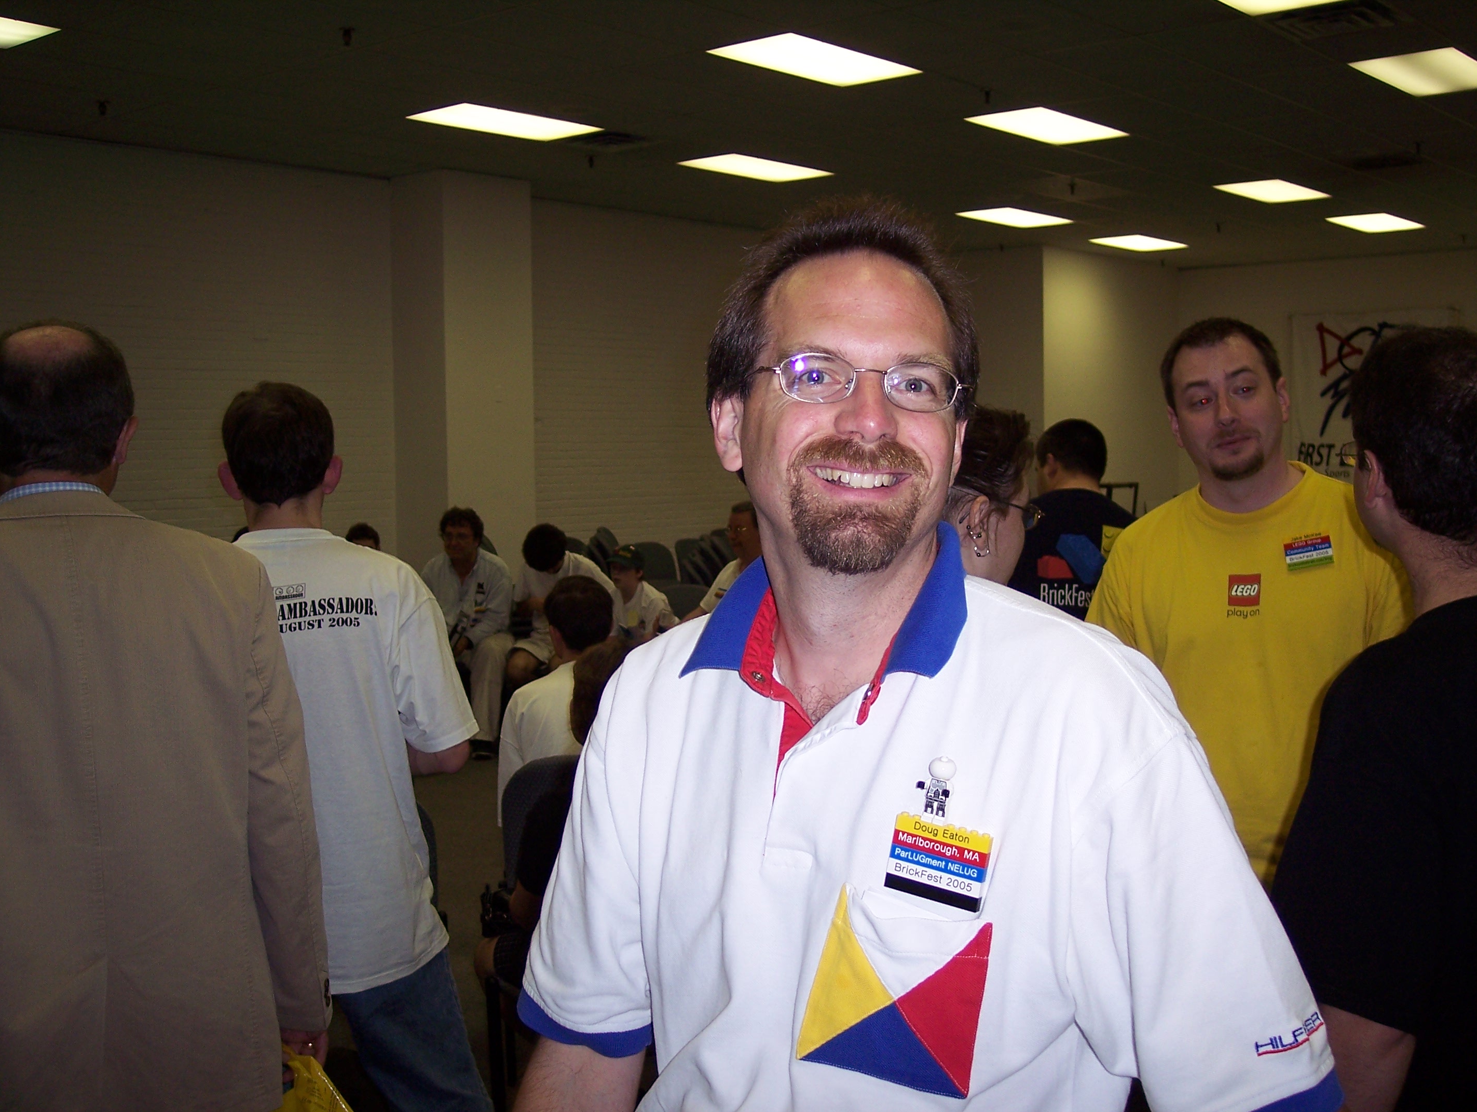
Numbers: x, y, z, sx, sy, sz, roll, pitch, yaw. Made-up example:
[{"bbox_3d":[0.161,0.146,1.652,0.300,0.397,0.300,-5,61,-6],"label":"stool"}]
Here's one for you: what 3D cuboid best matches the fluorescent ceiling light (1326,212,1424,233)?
[{"bbox_3d":[5.950,-3.130,15.550,0.580,0.080,1.200,3,5,40],"label":"fluorescent ceiling light"}]

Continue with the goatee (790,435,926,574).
[{"bbox_3d":[0.078,-0.033,1.097,0.087,0.089,0.060,4,1,-6],"label":"goatee"}]

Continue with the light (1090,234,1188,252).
[{"bbox_3d":[4.080,-3.210,17.000,0.580,0.080,1.200,3,5,40],"label":"light"}]

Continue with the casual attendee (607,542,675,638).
[{"bbox_3d":[-0.540,0.480,9.250,0.460,1.060,0.680,1,4,20],"label":"casual attendee"}]

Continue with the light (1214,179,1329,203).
[{"bbox_3d":[4.370,-2.990,13.600,0.580,0.080,1.200,3,5,40],"label":"light"}]

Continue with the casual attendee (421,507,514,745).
[{"bbox_3d":[-1.450,0.390,8.930,0.580,1.290,0.780,-1,4,-7],"label":"casual attendee"}]

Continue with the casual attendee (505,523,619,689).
[{"bbox_3d":[-0.970,0.420,9.200,0.560,1.200,0.800,1,4,25],"label":"casual attendee"}]

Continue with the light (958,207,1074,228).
[{"bbox_3d":[2.490,-3.070,15.100,0.580,0.080,1.200,3,5,40],"label":"light"}]

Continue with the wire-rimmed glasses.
[{"bbox_3d":[0.078,-0.113,1.127,0.135,0.042,0.130,4,1,-6],"label":"wire-rimmed glasses"}]

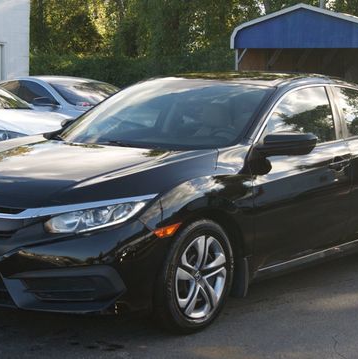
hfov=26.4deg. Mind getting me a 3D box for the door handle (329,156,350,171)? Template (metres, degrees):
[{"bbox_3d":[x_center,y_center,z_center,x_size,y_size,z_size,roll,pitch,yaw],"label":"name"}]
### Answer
[{"bbox_3d":[1.082,-0.115,5.042,0.060,0.065,0.240,6,8,41],"label":"door handle"}]

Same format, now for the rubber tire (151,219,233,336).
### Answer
[{"bbox_3d":[0.042,0.511,4.093,0.220,0.640,0.640,6,8,37],"label":"rubber tire"}]

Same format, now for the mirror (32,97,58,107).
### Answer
[{"bbox_3d":[-1.991,-1.155,11.300,0.260,0.150,0.190,-5,8,-43],"label":"mirror"}]

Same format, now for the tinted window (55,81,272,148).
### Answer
[{"bbox_3d":[-0.075,-0.450,5.018,1.400,0.170,0.900,6,36,41],"label":"tinted window"}]

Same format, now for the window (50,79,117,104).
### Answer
[{"bbox_3d":[-1.403,-1.355,12.100,1.400,0.170,0.950,-5,37,-43],"label":"window"}]

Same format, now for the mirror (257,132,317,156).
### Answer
[{"bbox_3d":[0.606,-0.218,4.409,0.250,0.160,0.210,6,8,41],"label":"mirror"}]

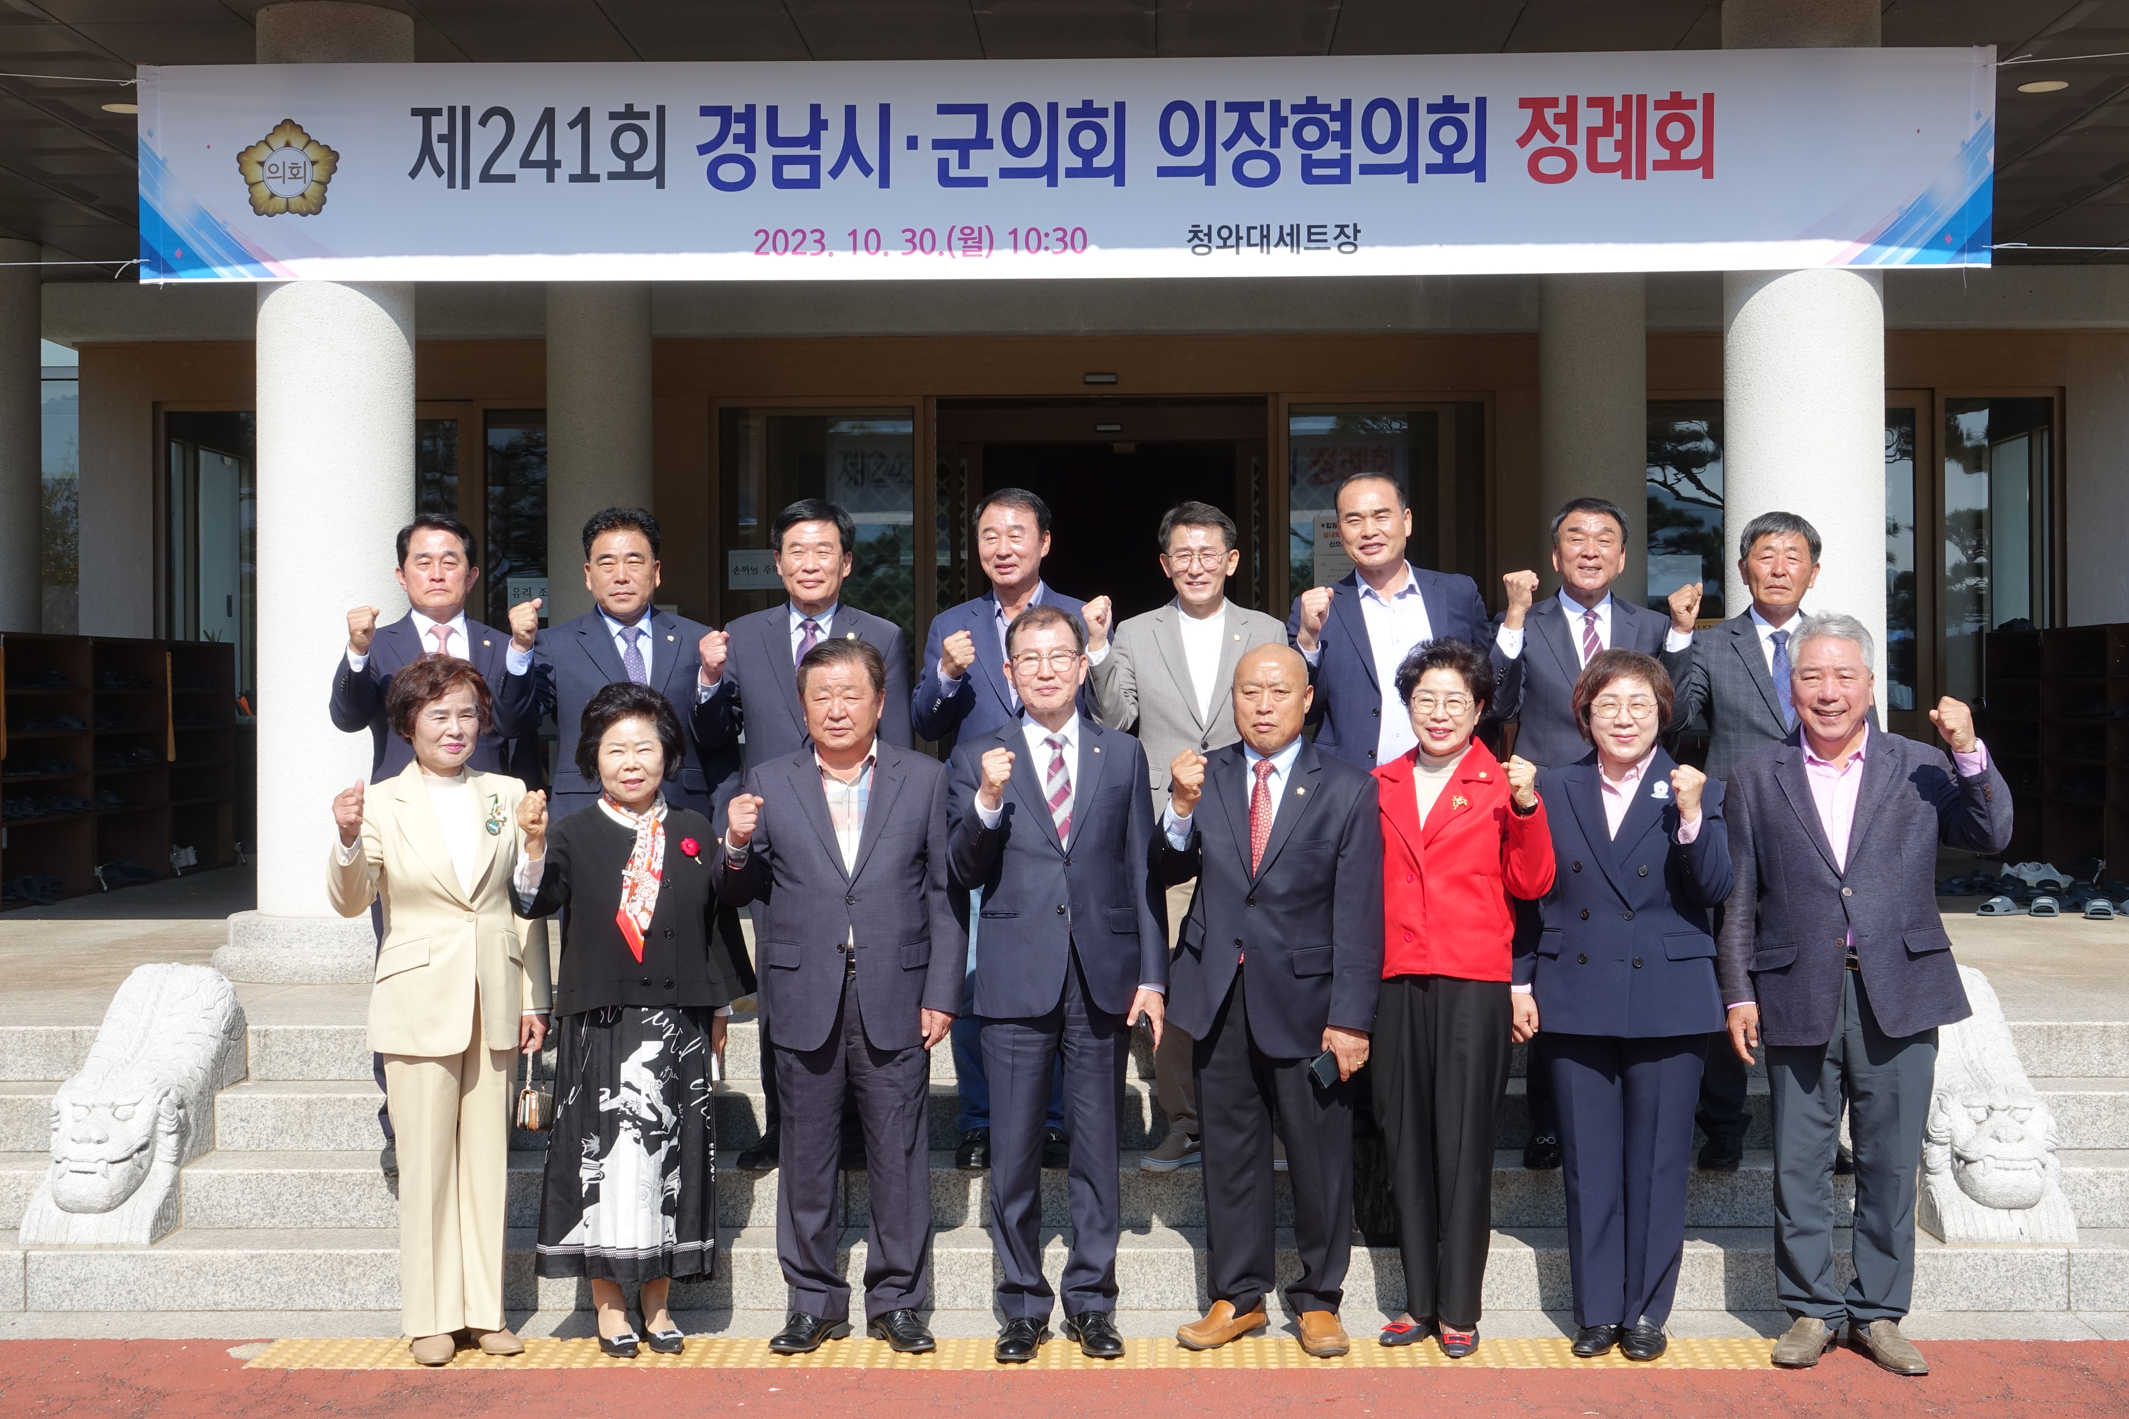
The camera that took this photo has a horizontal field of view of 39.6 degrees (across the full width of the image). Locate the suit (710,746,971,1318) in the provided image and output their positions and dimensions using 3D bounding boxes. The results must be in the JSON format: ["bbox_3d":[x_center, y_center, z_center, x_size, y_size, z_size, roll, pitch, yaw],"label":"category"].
[{"bbox_3d":[-0.526,0.757,6.900,0.582,1.357,0.370,0,0,0],"label":"suit"}]

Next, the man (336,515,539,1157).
[{"bbox_3d":[-1.623,0.337,7.620,0.540,1.689,0.410,0,0,-5],"label":"man"}]

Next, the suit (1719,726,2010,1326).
[{"bbox_3d":[1.799,0.712,6.646,0.654,1.350,0.380,0,0,6],"label":"suit"}]

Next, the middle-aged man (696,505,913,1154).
[{"bbox_3d":[-0.676,0.310,7.650,0.572,1.734,0.410,0,0,0],"label":"middle-aged man"}]

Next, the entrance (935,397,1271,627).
[{"bbox_3d":[0.213,-0.381,16.100,1.830,2.646,0.300,0,0,1],"label":"entrance"}]

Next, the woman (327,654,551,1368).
[{"bbox_3d":[-1.419,0.684,6.696,0.505,1.616,0.400,0,0,-11],"label":"woman"}]

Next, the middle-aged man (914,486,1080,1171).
[{"bbox_3d":[-0.154,0.305,7.524,0.457,1.744,0.370,0,0,-5],"label":"middle-aged man"}]

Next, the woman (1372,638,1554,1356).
[{"bbox_3d":[0.930,0.660,6.900,0.427,1.654,0.400,0,0,3],"label":"woman"}]

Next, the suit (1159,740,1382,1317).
[{"bbox_3d":[0.474,0.731,6.787,0.508,1.325,0.340,0,0,10],"label":"suit"}]

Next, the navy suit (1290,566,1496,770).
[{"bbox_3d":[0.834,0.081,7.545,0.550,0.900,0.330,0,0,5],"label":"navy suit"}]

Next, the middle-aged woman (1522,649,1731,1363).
[{"bbox_3d":[1.295,0.661,6.820,0.483,1.600,0.370,0,0,3],"label":"middle-aged woman"}]

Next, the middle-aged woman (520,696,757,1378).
[{"bbox_3d":[-1.002,0.710,6.880,0.561,1.552,0.420,0,0,-10],"label":"middle-aged woman"}]

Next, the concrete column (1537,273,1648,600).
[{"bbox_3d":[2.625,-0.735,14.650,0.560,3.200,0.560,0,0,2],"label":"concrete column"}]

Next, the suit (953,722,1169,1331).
[{"bbox_3d":[-0.021,0.708,6.747,0.494,1.378,0.340,0,0,0],"label":"suit"}]

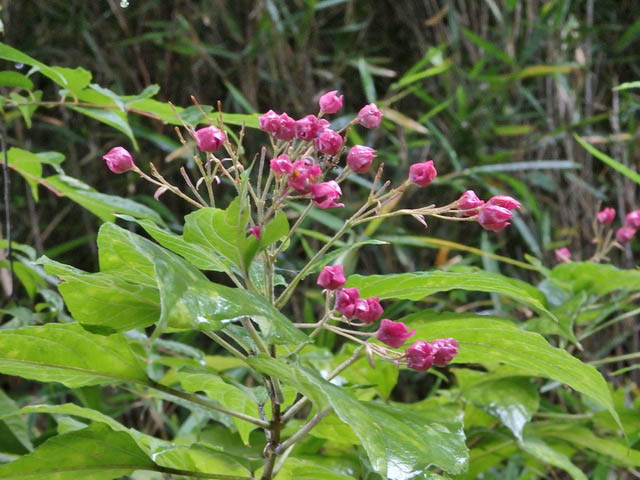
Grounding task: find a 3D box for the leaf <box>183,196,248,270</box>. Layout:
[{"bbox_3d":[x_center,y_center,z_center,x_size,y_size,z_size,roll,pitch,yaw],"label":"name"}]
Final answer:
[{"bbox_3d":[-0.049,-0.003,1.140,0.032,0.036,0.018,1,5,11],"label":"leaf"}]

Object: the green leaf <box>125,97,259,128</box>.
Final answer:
[{"bbox_3d":[-0.077,-0.077,1.420,0.083,0.012,0.030,10,14,-6],"label":"green leaf"}]

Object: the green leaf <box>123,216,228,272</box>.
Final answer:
[{"bbox_3d":[-0.081,0.002,1.310,0.072,0.016,0.033,26,25,12],"label":"green leaf"}]

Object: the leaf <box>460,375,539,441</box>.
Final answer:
[{"bbox_3d":[0.105,0.097,1.390,0.044,0.020,0.055,-8,39,-9],"label":"leaf"}]

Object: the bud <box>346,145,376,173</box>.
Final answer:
[{"bbox_3d":[0.023,-0.045,1.300,0.016,0.014,0.014,-32,0,18],"label":"bud"}]

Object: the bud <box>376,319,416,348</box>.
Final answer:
[{"bbox_3d":[0.037,0.045,1.145,0.019,0.015,0.017,4,6,37],"label":"bud"}]

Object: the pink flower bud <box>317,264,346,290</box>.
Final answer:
[{"bbox_3d":[0.006,0.018,1.150,0.015,0.013,0.014,-1,5,-6],"label":"pink flower bud"}]

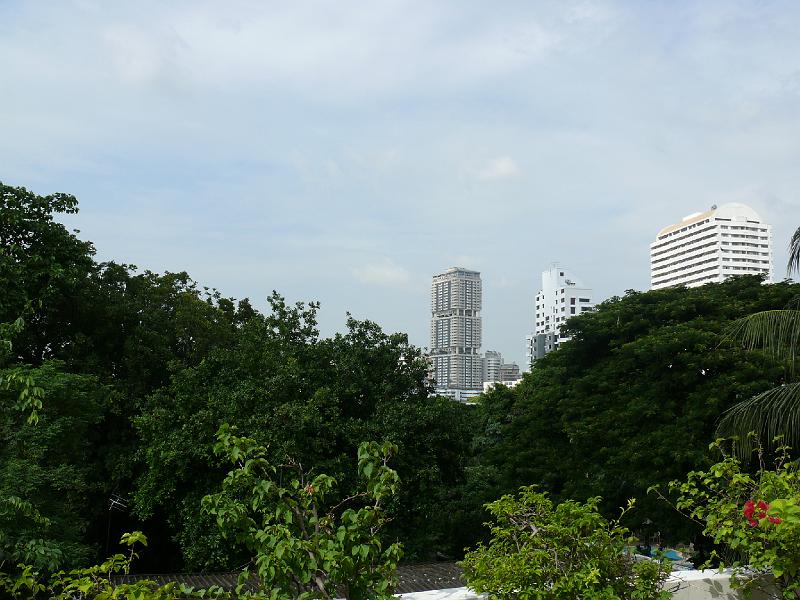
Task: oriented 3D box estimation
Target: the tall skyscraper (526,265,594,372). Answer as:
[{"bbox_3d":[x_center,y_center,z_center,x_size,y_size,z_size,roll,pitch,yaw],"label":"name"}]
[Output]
[{"bbox_3d":[57.483,19.222,283.074,16.500,61.500,23.000,2,-8,-16],"label":"tall skyscraper"}]

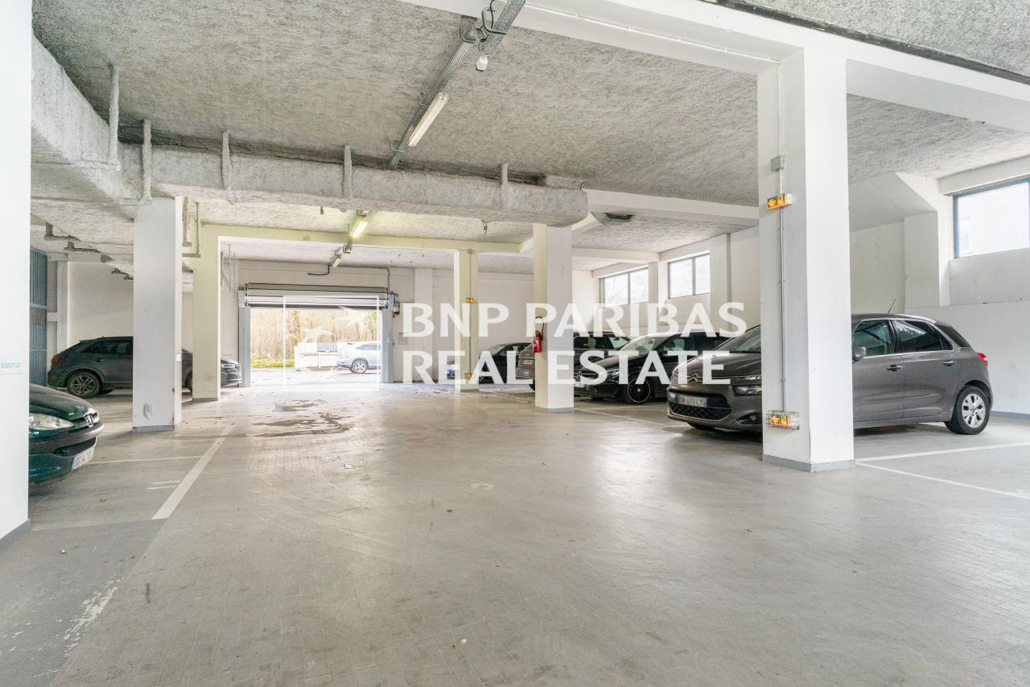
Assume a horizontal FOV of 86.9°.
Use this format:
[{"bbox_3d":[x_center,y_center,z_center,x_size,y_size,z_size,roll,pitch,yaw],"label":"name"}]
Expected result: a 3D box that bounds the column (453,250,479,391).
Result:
[{"bbox_3d":[-1.369,-0.594,15.458,0.540,3.900,0.540,0,-1,-20],"label":"column"}]

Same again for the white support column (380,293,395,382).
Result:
[{"bbox_3d":[-4.520,-0.169,19.119,0.400,3.120,0.330,0,-1,-20],"label":"white support column"}]

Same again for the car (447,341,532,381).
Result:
[{"bbox_3d":[-0.224,0.685,19.983,4.400,1.470,1.800,0,-1,-20],"label":"car"}]

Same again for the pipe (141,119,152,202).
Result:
[{"bbox_3d":[-4.873,-2.413,7.187,0.120,1.084,0.120,0,-1,-22],"label":"pipe"}]

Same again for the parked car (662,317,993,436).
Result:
[{"bbox_3d":[4.224,0.392,7.334,4.430,1.590,1.840,0,-1,-19],"label":"parked car"}]

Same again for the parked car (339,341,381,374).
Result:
[{"bbox_3d":[-7.195,0.789,29.392,4.500,1.660,1.840,0,-1,-26],"label":"parked car"}]

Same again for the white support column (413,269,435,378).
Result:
[{"bbox_3d":[-3.473,-0.648,20.573,0.680,4.200,0.350,0,-1,-20],"label":"white support column"}]

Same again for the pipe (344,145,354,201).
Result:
[{"bbox_3d":[-2.384,-2.463,7.832,0.110,0.780,0.100,0,-1,-20],"label":"pipe"}]

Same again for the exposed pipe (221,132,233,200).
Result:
[{"bbox_3d":[-3.994,-2.461,7.545,0.120,0.970,0.120,0,-1,-22],"label":"exposed pipe"}]

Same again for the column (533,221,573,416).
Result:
[{"bbox_3d":[0.748,-0.492,10.233,0.520,3.500,0.540,0,-1,-20],"label":"column"}]

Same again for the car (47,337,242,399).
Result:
[{"bbox_3d":[-9.593,0.584,14.525,4.380,1.590,1.840,0,-1,-18],"label":"car"}]

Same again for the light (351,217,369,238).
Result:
[{"bbox_3d":[-3.474,-2.580,12.247,0.140,0.110,1.570,0,-1,-22],"label":"light"}]

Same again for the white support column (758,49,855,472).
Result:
[{"bbox_3d":[2.956,-0.796,5.548,0.581,4.036,0.581,0,-1,-22],"label":"white support column"}]

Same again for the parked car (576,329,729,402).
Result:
[{"bbox_3d":[3.512,0.530,12.539,4.420,1.490,1.800,0,-1,-20],"label":"parked car"}]

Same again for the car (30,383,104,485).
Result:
[{"bbox_3d":[-5.405,0.552,3.885,3.835,1.430,1.680,0,-1,-22],"label":"car"}]

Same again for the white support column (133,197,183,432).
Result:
[{"bbox_3d":[-5.283,-0.468,8.069,0.510,3.480,0.480,0,-1,-20],"label":"white support column"}]

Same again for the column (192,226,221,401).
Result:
[{"bbox_3d":[-7.321,-0.632,12.927,0.490,3.950,0.460,0,-1,-20],"label":"column"}]

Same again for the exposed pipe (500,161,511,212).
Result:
[{"bbox_3d":[-0.155,-2.602,9.106,0.120,0.826,0.120,0,-1,-22],"label":"exposed pipe"}]

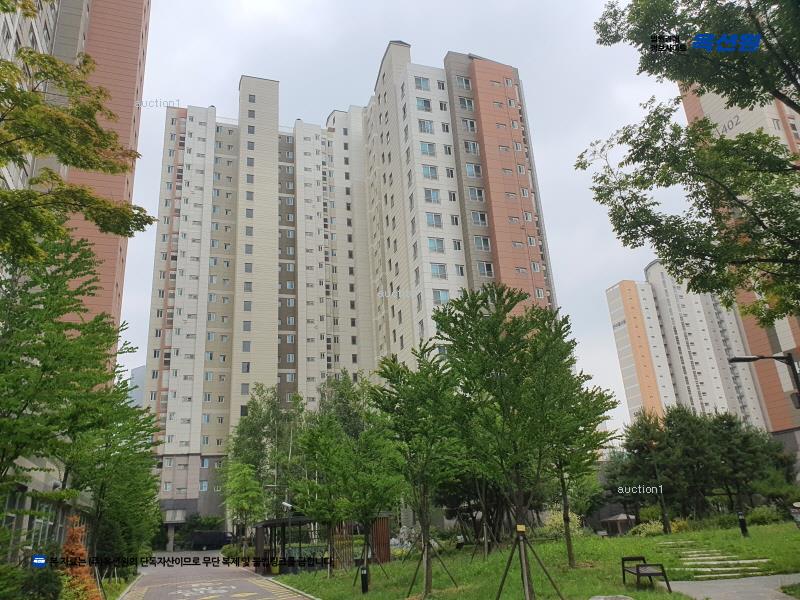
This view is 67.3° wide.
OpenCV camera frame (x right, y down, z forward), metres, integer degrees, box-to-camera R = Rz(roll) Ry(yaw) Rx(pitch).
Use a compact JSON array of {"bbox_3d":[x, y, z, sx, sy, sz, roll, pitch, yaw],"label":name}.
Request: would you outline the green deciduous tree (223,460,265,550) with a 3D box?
[{"bbox_3d":[-11.603,15.446,44.677,3.100,6.860,3.100,-4,-20,0],"label":"green deciduous tree"}]

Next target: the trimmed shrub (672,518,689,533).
[{"bbox_3d":[12.956,10.442,27.829,0.900,0.600,0.850,-4,-20,0],"label":"trimmed shrub"}]

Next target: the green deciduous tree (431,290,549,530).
[{"bbox_3d":[2.418,3.023,13.729,2.900,7.090,2.900,-4,-20,0],"label":"green deciduous tree"}]

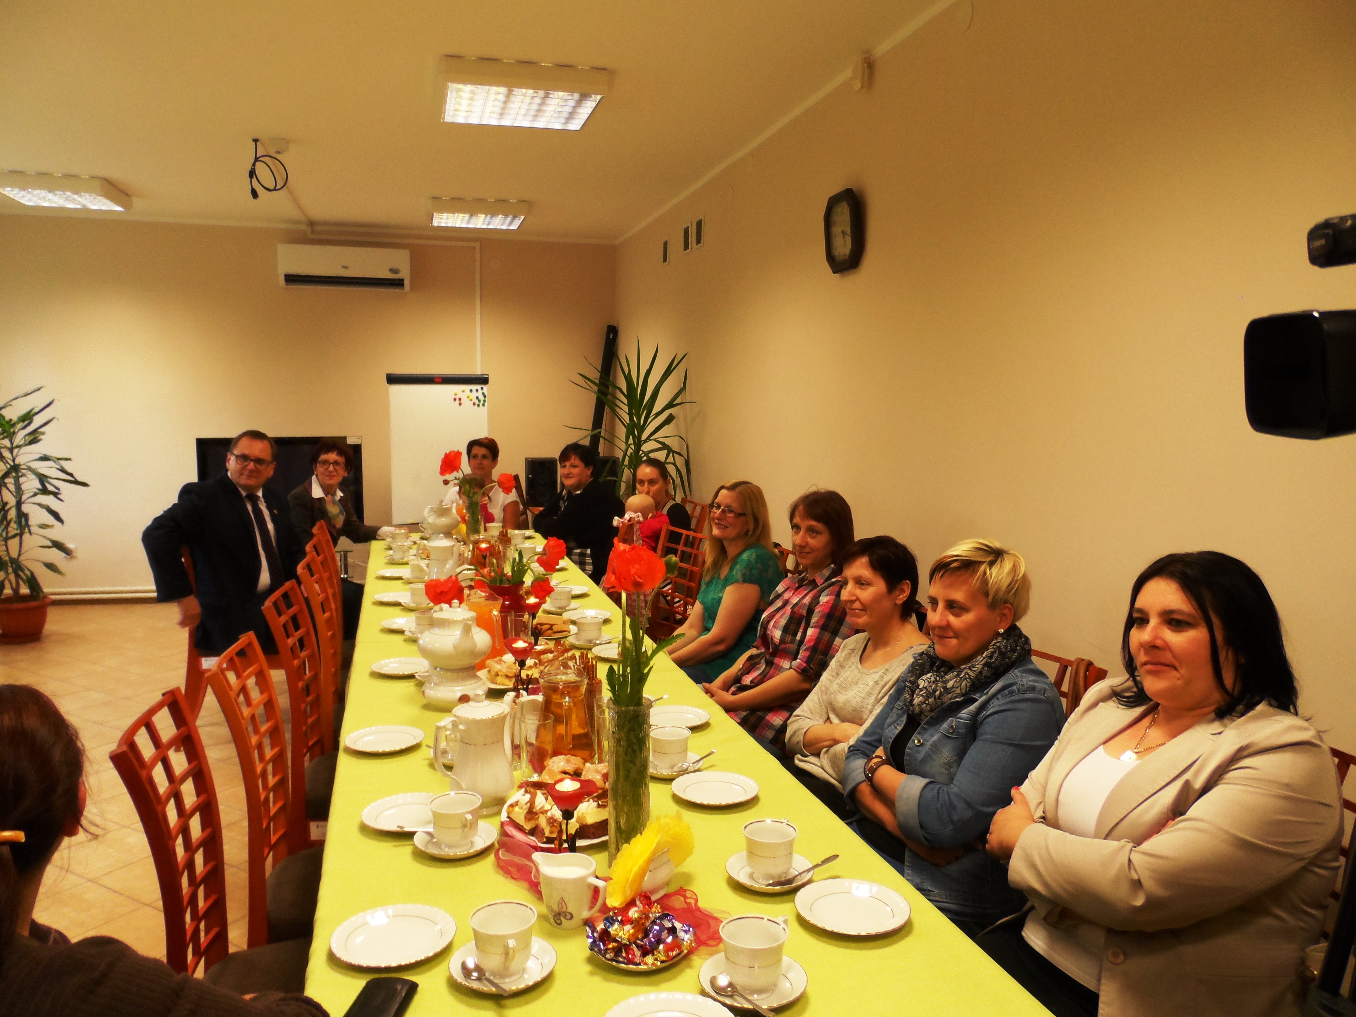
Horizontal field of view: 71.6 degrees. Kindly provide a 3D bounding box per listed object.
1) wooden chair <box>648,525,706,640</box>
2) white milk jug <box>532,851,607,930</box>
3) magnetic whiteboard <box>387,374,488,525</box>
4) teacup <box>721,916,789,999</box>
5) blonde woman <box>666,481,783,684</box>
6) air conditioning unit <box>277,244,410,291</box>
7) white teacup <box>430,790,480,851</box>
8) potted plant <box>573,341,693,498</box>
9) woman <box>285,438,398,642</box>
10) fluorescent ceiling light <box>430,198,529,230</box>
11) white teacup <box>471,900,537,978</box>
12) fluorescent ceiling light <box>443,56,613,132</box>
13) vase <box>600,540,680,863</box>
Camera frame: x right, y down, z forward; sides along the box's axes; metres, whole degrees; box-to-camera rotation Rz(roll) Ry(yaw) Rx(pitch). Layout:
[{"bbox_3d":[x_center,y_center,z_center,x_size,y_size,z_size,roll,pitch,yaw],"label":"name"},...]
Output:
[{"bbox_3d":[-0.186,0.572,3.961,0.500,0.960,0.410,-3,7,-24],"label":"wooden chair"},{"bbox_3d":[-0.158,0.559,1.372,0.122,0.091,0.080,3,7,23],"label":"white milk jug"},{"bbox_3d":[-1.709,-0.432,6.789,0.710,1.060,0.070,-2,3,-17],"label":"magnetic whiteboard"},{"bbox_3d":[0.103,0.576,1.205,0.084,0.076,0.103,6,9,43],"label":"teacup"},{"bbox_3d":[0.045,0.532,3.100,0.740,1.231,0.480,-4,8,-29],"label":"blonde woman"},{"bbox_3d":[-2.516,-1.812,7.130,0.925,0.310,0.220,-2,6,-17],"label":"air conditioning unit"},{"bbox_3d":[-0.358,0.512,1.526,0.085,0.070,0.100,-3,7,-24],"label":"white teacup"},{"bbox_3d":[-0.268,-0.105,5.801,0.760,1.850,0.760,-2,7,-17],"label":"potted plant"},{"bbox_3d":[-1.688,0.311,4.743,0.560,1.300,0.780,-4,7,-31],"label":"woman"},{"bbox_3d":[-1.381,-2.012,6.463,0.630,0.088,0.630,-2,7,-17],"label":"fluorescent ceiling light"},{"bbox_3d":[-0.224,0.574,1.226,0.086,0.077,0.105,-3,7,-22],"label":"white teacup"},{"bbox_3d":[-0.670,-1.734,3.980,0.645,0.085,0.620,-2,6,-17],"label":"fluorescent ceiling light"},{"bbox_3d":[-0.068,0.318,1.525,0.135,0.535,0.125,-2,7,-17],"label":"vase"}]

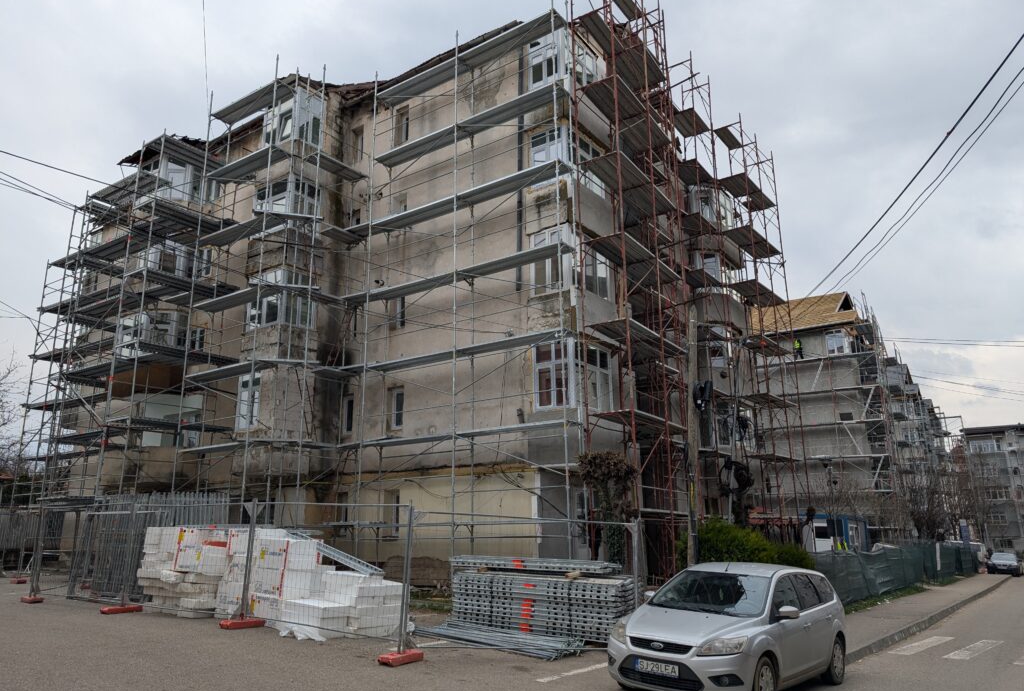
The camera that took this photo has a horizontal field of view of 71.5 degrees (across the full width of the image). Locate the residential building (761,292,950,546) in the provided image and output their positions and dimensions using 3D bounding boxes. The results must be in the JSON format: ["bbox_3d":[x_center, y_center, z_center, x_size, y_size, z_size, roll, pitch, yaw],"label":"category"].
[{"bbox_3d":[26.083,8.741,57.634,12.500,17.000,34.000,-11,-18,33],"label":"residential building"}]

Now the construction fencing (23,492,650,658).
[{"bbox_3d":[-4.362,4.138,13.086,13.100,2.150,2.500,-9,-17,30],"label":"construction fencing"}]

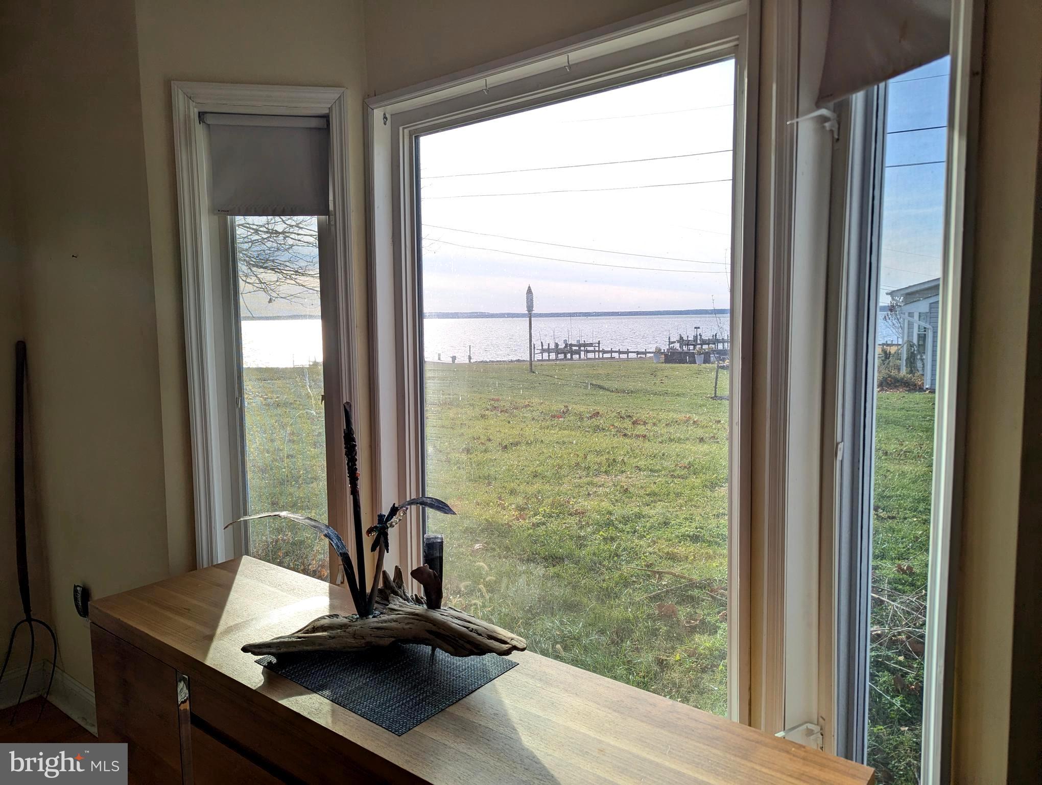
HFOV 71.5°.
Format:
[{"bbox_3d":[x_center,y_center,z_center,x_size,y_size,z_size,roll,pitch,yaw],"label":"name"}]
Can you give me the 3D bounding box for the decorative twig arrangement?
[{"bbox_3d":[-0.320,0.301,1.589,0.656,0.565,0.220,-1,6,0],"label":"decorative twig arrangement"}]

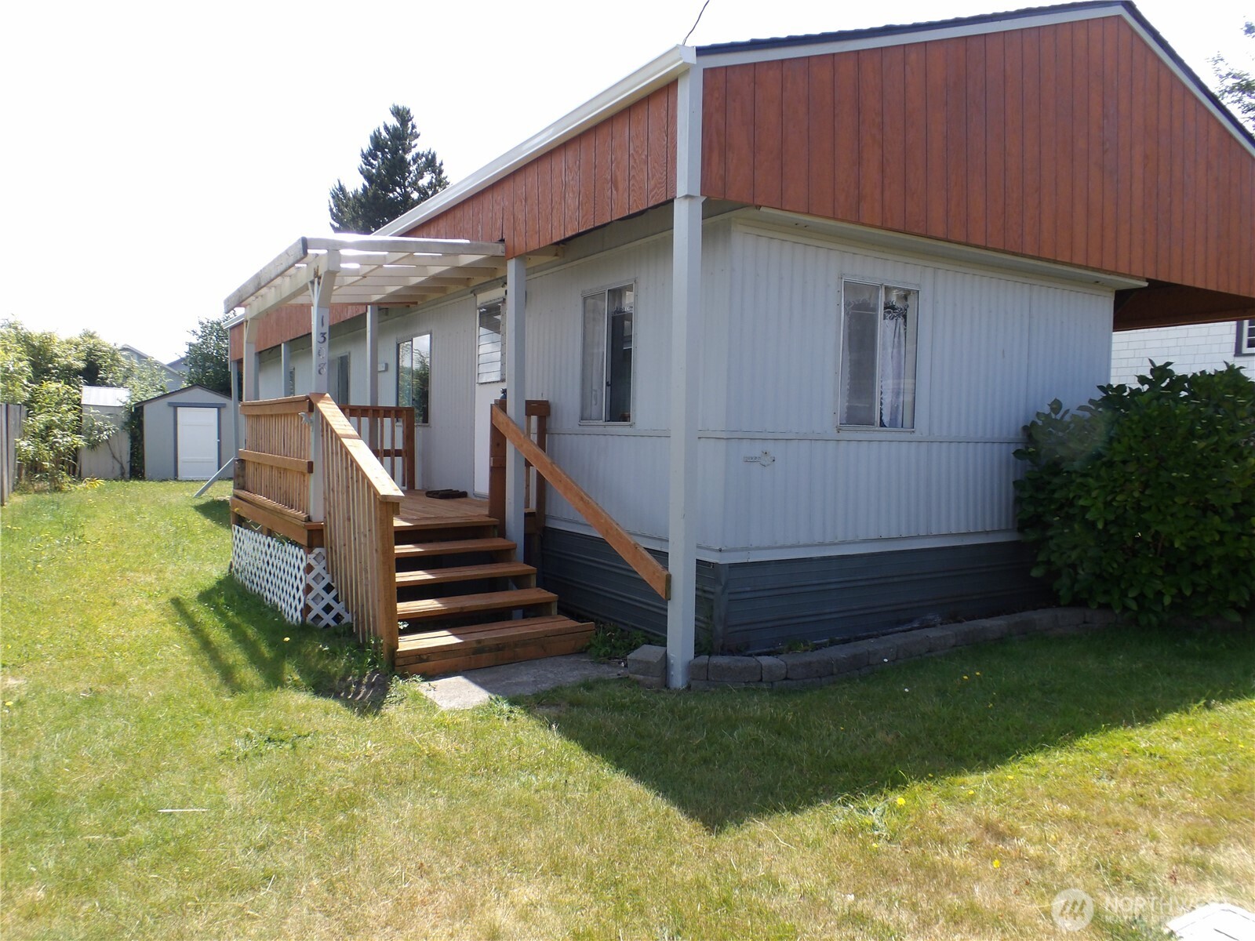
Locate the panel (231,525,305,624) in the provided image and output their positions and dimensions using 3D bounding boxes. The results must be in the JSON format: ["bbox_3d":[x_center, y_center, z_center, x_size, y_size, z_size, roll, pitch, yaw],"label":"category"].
[{"bbox_3d":[-3.187,0.828,7.592,0.034,0.543,3.380,-1,0,-32],"label":"panel"}]

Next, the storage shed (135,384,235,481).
[{"bbox_3d":[-11.736,-1.057,23.520,2.820,2.450,2.850,-1,3,-32],"label":"storage shed"}]

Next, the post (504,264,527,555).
[{"bbox_3d":[-0.856,-0.269,6.676,0.100,2.680,0.140,-1,3,-32],"label":"post"}]

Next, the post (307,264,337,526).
[{"bbox_3d":[-2.156,-0.527,6.096,0.100,1.805,0.110,-1,3,-32],"label":"post"}]

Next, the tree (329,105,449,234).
[{"bbox_3d":[-8.332,-6.497,31.051,5.800,13.000,5.800,-1,3,-32],"label":"tree"}]

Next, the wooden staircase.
[{"bbox_3d":[-1.155,0.766,5.816,1.260,0.730,1.460,-1,3,-32],"label":"wooden staircase"}]

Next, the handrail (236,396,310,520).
[{"bbox_3d":[-3.099,-0.149,7.548,0.140,0.925,3.370,-1,3,-32],"label":"handrail"}]

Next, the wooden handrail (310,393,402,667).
[{"bbox_3d":[-1.742,0.310,5.555,0.200,1.610,1.450,-1,3,-32],"label":"wooden handrail"}]

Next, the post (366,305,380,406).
[{"bbox_3d":[-2.896,-0.448,9.913,0.100,2.710,0.140,-1,3,-32],"label":"post"}]

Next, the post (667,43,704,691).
[{"bbox_3d":[0.330,-0.472,4.790,0.105,3.350,0.150,-1,3,-32],"label":"post"}]

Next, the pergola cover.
[{"bbox_3d":[-2.369,-1.652,7.936,1.910,0.430,3.900,-1,3,-32],"label":"pergola cover"}]

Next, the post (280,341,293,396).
[{"bbox_3d":[-5.482,-0.669,14.016,0.100,2.760,0.150,-1,3,-32],"label":"post"}]

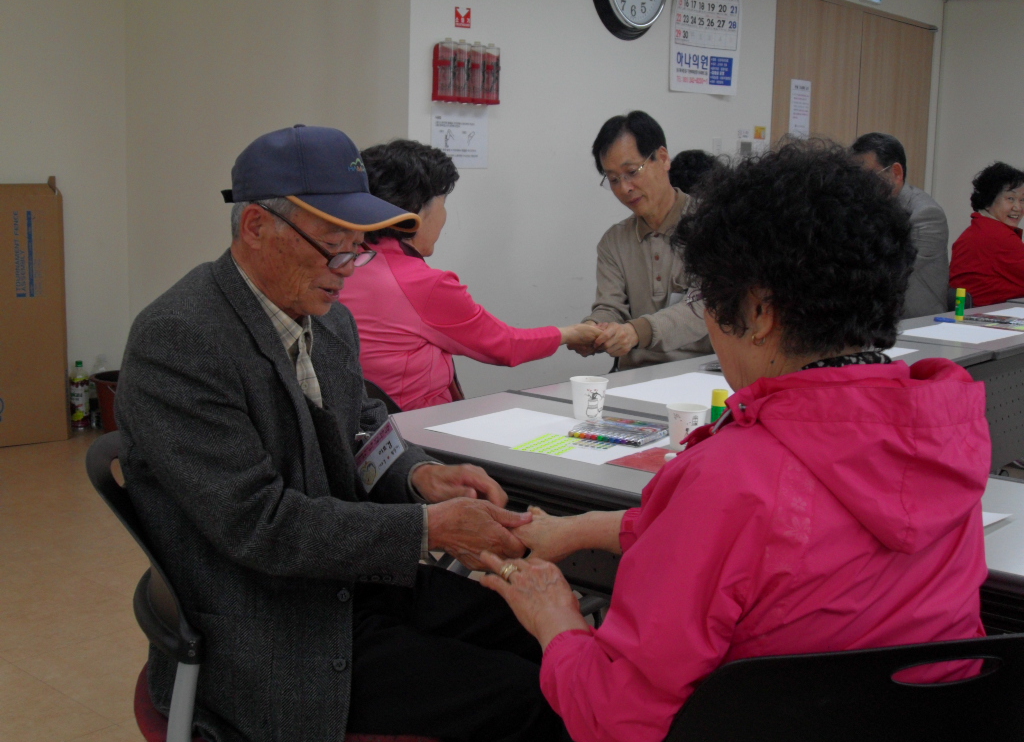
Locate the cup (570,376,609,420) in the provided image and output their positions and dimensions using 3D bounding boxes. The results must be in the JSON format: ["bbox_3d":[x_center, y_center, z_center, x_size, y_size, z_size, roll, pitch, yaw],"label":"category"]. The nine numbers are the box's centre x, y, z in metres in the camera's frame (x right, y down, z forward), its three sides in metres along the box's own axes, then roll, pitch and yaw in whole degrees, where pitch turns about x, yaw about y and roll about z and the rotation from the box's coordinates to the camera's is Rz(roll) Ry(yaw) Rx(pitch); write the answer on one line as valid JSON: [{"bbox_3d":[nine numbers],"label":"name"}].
[{"bbox_3d":[0.149,0.052,2.274,0.073,0.077,0.073,2,10,4],"label":"cup"}]

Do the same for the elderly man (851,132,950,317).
[{"bbox_3d":[1.312,-0.195,4.397,0.500,1.340,0.700,9,13,41],"label":"elderly man"}]

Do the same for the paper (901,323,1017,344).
[{"bbox_3d":[1.380,-0.116,3.632,0.260,0.003,0.380,9,13,41],"label":"paper"}]

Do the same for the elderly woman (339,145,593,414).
[{"bbox_3d":[-0.111,0.095,2.796,0.750,1.250,0.480,-7,12,-40],"label":"elderly woman"}]

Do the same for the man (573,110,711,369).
[{"bbox_3d":[0.279,-0.005,3.162,0.500,1.340,0.720,8,12,37],"label":"man"}]

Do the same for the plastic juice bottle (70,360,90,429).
[{"bbox_3d":[-1.970,0.104,5.377,0.090,0.315,0.090,-3,10,-20],"label":"plastic juice bottle"}]

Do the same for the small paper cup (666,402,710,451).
[{"bbox_3d":[0.303,0.096,2.026,0.073,0.077,0.073,2,10,9],"label":"small paper cup"}]

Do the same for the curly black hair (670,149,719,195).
[{"bbox_3d":[0.603,-0.646,3.950,0.200,0.200,0.210,9,13,41],"label":"curly black hair"}]

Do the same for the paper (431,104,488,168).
[{"bbox_3d":[-0.194,-0.882,4.506,0.004,0.210,0.295,9,13,41],"label":"paper"}]

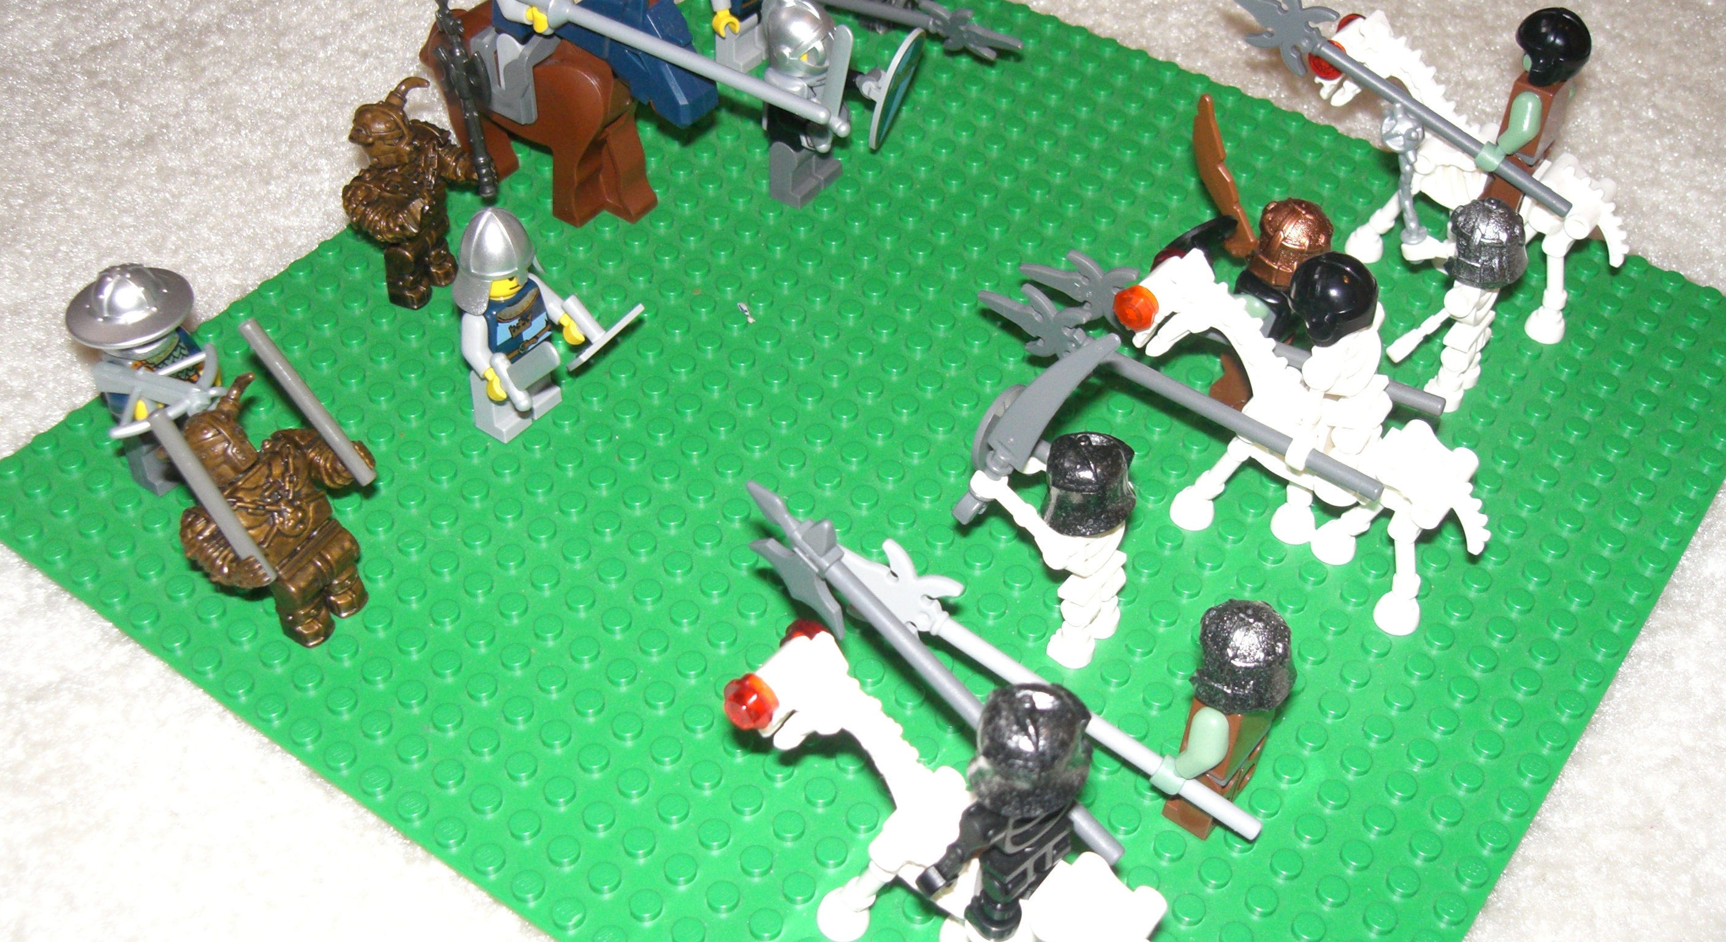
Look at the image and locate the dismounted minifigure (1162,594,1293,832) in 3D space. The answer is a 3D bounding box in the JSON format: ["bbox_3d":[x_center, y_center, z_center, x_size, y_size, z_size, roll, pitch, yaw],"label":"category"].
[{"bbox_3d":[0.054,0.035,0.281,0.019,0.045,0.024,28,51,24],"label":"dismounted minifigure"}]

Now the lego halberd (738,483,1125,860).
[{"bbox_3d":[0.008,0.028,0.270,0.004,0.021,0.076,-36,71,-29],"label":"lego halberd"}]

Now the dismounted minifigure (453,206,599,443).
[{"bbox_3d":[-0.063,-0.026,0.338,0.021,0.046,0.025,28,51,24],"label":"dismounted minifigure"}]

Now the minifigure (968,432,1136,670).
[{"bbox_3d":[0.032,0.010,0.305,0.028,0.046,0.022,28,51,24],"label":"minifigure"}]

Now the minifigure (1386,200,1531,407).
[{"bbox_3d":[0.110,-0.035,0.355,0.025,0.043,0.024,28,51,23],"label":"minifigure"}]

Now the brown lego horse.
[{"bbox_3d":[-0.064,-0.080,0.383,0.077,0.057,0.017,28,51,24],"label":"brown lego horse"}]

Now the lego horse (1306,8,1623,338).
[{"bbox_3d":[0.120,-0.059,0.373,0.067,0.049,0.017,28,51,23],"label":"lego horse"}]

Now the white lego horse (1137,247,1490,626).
[{"bbox_3d":[0.075,-0.005,0.320,0.068,0.049,0.017,28,51,23],"label":"white lego horse"}]

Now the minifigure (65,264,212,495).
[{"bbox_3d":[-0.123,-0.017,0.328,0.024,0.045,0.024,28,51,23],"label":"minifigure"}]

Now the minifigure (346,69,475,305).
[{"bbox_3d":[-0.087,-0.054,0.366,0.019,0.043,0.028,28,51,23],"label":"minifigure"}]

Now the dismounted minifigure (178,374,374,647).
[{"bbox_3d":[-0.097,0.006,0.307,0.024,0.044,0.030,19,47,33],"label":"dismounted minifigure"}]

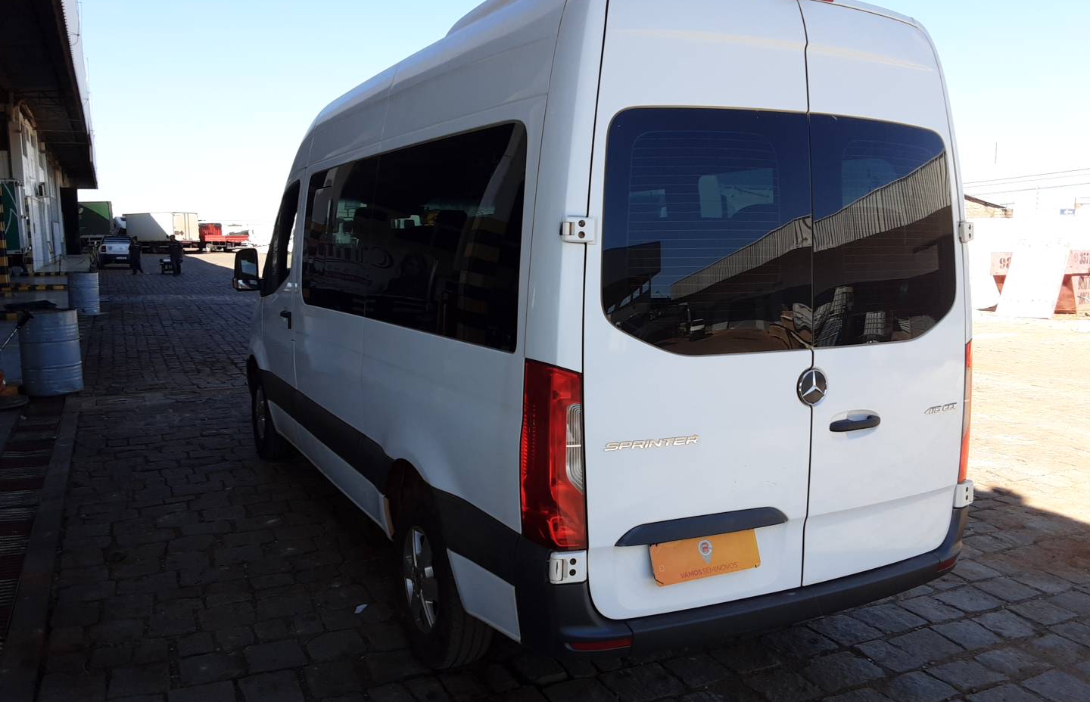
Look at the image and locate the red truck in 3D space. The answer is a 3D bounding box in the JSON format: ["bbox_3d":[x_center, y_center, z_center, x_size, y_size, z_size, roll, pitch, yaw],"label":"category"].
[{"bbox_3d":[-29.897,-10.612,82.000,2.250,2.750,6.400,-6,10,-42],"label":"red truck"}]

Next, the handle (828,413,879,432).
[{"bbox_3d":[1.029,0.247,2.928,0.230,0.043,0.050,-4,7,-27],"label":"handle"}]

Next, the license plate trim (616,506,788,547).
[{"bbox_3d":[0.499,0.537,2.706,0.640,0.064,0.050,-4,7,-27],"label":"license plate trim"}]

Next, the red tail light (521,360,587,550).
[{"bbox_3d":[0.024,0.304,2.548,0.170,0.560,0.140,-4,7,-27],"label":"red tail light"}]

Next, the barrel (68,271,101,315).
[{"bbox_3d":[-9.968,-1.215,19.109,0.585,0.880,0.585,-4,8,-27],"label":"barrel"}]

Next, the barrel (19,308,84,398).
[{"bbox_3d":[-5.395,0.019,9.645,0.585,0.880,0.585,-4,8,-27],"label":"barrel"}]

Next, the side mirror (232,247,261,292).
[{"bbox_3d":[-2.072,-0.559,6.102,0.190,0.310,0.150,-4,7,-27],"label":"side mirror"}]

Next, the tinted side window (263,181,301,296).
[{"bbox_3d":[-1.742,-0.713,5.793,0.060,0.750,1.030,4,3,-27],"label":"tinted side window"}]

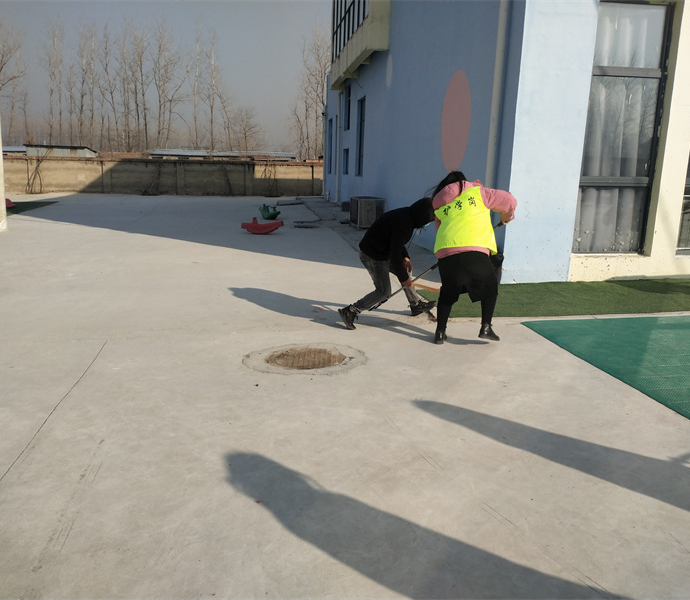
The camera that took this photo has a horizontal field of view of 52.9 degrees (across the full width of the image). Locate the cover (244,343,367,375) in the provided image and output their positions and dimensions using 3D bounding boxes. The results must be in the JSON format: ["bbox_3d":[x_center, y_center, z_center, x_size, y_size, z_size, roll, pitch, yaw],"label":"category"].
[{"bbox_3d":[-0.316,0.474,5.550,0.950,0.040,0.950,0,11,-8],"label":"cover"}]

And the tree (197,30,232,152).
[{"bbox_3d":[-11.585,-17.329,61.754,3.028,12.650,3.028,0,11,-11],"label":"tree"}]

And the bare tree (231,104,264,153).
[{"bbox_3d":[-8.842,-14.331,62.805,2.899,6.529,2.899,0,11,-8],"label":"bare tree"}]

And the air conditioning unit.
[{"bbox_3d":[0.598,-2.132,16.979,0.620,0.740,0.920,0,11,-8],"label":"air conditioning unit"}]

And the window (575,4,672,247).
[{"bbox_3d":[3.734,-2.242,9.330,1.150,3.250,0.120,0,11,-8],"label":"window"}]

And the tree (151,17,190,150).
[{"bbox_3d":[-15.211,-17.565,60.917,3.339,13.216,3.339,-1,11,-14],"label":"tree"}]

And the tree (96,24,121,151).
[{"bbox_3d":[-20.107,-17.081,59.592,2.235,12.483,2.235,-2,12,-18],"label":"tree"}]

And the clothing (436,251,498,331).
[{"bbox_3d":[1.057,-0.094,6.167,0.540,0.710,0.370,0,11,-11],"label":"clothing"}]

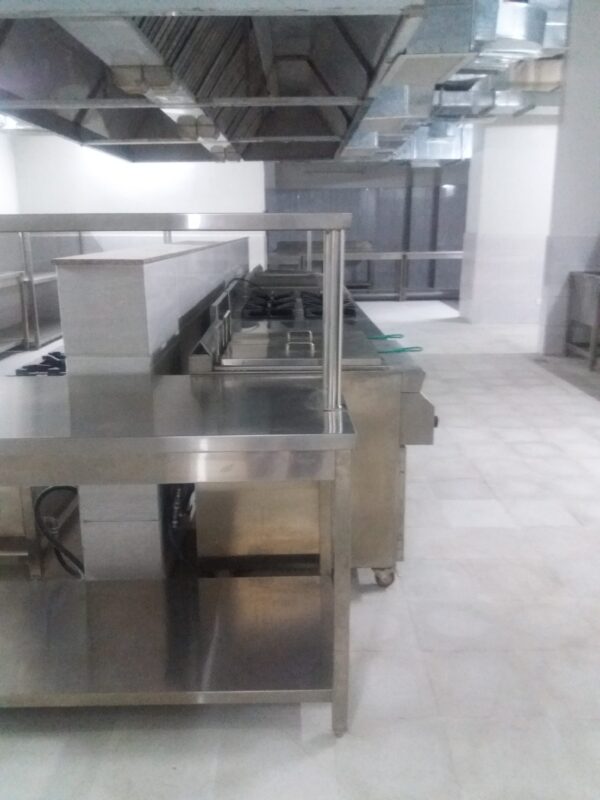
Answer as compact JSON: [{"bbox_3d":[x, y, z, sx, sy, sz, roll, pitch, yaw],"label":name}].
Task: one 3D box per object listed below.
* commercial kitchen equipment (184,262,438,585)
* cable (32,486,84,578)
[{"bbox_3d":[0.043,-0.247,4.054,0.845,1.030,3.640,0,15,0],"label":"commercial kitchen equipment"},{"bbox_3d":[-0.939,0.522,2.548,0.200,0.350,0.220,0,15,0],"label":"cable"}]

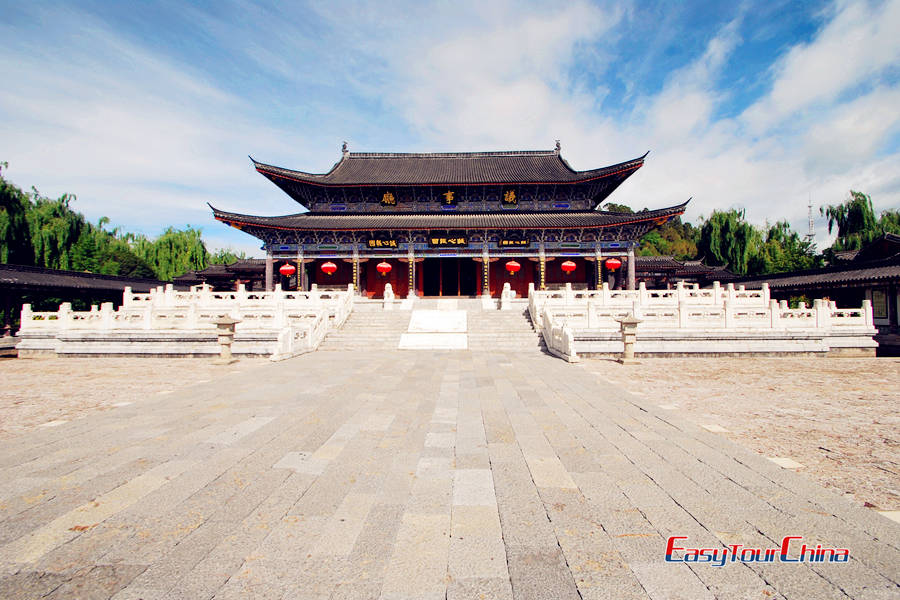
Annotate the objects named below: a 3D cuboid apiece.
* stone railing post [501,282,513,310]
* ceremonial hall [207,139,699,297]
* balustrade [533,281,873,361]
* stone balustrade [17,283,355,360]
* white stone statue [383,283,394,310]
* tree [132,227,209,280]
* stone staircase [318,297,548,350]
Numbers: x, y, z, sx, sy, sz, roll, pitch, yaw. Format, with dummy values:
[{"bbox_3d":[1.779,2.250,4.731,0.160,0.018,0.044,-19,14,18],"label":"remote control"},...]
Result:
[{"bbox_3d":[3.239,-0.199,21.500,0.680,1.600,0.680,0,-1,2],"label":"stone railing post"},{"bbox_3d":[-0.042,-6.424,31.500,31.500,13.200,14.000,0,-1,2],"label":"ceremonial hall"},{"bbox_3d":[9.300,0.543,15.000,11.000,2.900,6.600,0,-1,2],"label":"balustrade"},{"bbox_3d":[-9.700,0.610,15.400,10.800,2.900,6.600,0,-1,2],"label":"stone balustrade"},{"bbox_3d":[-4.250,-0.243,26.000,0.700,1.930,0.800,0,-2,2],"label":"white stone statue"},{"bbox_3d":[-31.304,-2.720,42.000,7.500,10.600,7.500,0,-1,2],"label":"tree"},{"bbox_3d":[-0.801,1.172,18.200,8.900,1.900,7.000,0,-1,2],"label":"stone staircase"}]

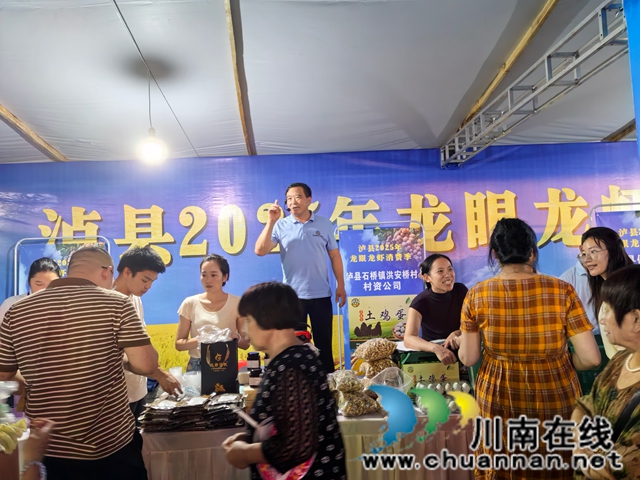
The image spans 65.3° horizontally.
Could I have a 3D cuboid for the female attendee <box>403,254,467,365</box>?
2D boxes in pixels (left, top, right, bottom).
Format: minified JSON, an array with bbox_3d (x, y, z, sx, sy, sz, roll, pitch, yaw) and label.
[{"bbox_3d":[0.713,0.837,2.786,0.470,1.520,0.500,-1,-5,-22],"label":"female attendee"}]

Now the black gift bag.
[{"bbox_3d":[-0.547,0.706,2.750,0.205,0.310,0.090,-2,-5,-3],"label":"black gift bag"}]

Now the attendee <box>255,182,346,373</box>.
[{"bbox_3d":[-0.098,0.455,3.327,0.620,1.700,0.400,-3,-5,7],"label":"attendee"}]

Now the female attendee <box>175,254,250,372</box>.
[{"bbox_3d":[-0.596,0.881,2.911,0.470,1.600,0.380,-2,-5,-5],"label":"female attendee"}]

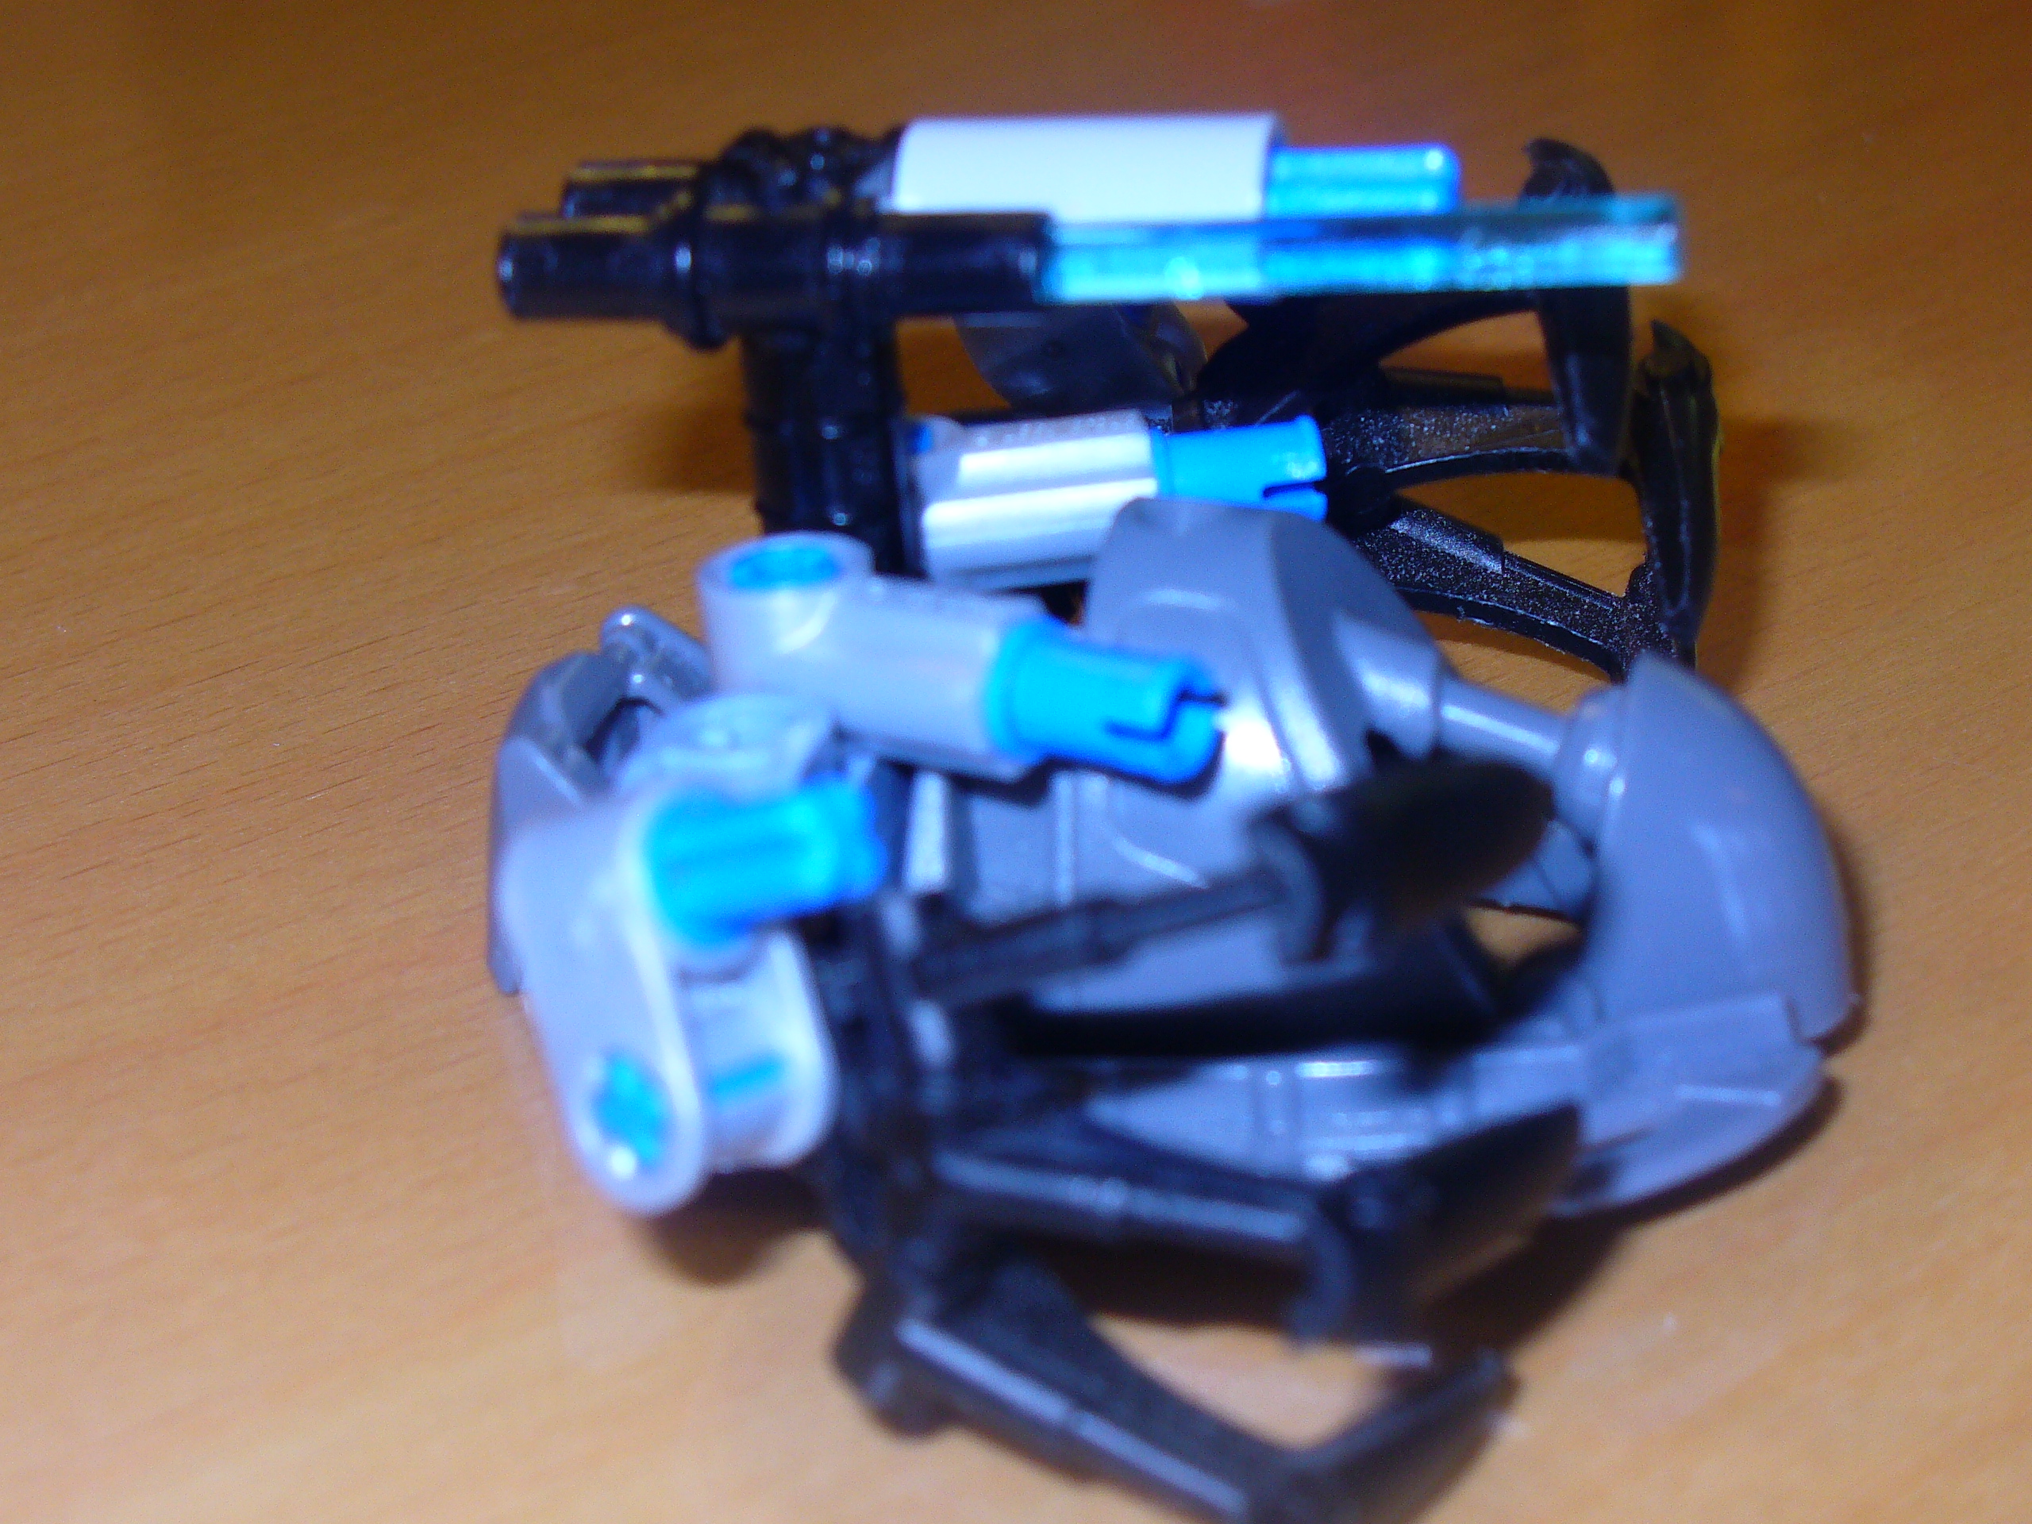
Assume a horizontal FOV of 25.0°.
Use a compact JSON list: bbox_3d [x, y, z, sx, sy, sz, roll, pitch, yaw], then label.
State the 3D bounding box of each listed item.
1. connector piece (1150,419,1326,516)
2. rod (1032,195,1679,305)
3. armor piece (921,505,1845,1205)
[{"bbox_3d":[0.010,-0.013,0.213,0.008,0.005,0.005,-6,31,0],"label":"connector piece"},{"bbox_3d":[0.014,-0.022,0.192,0.027,0.004,0.004,-2,31,0],"label":"rod"},{"bbox_3d":[0.016,0.004,0.200,0.039,0.021,0.024,-1,31,1],"label":"armor piece"}]

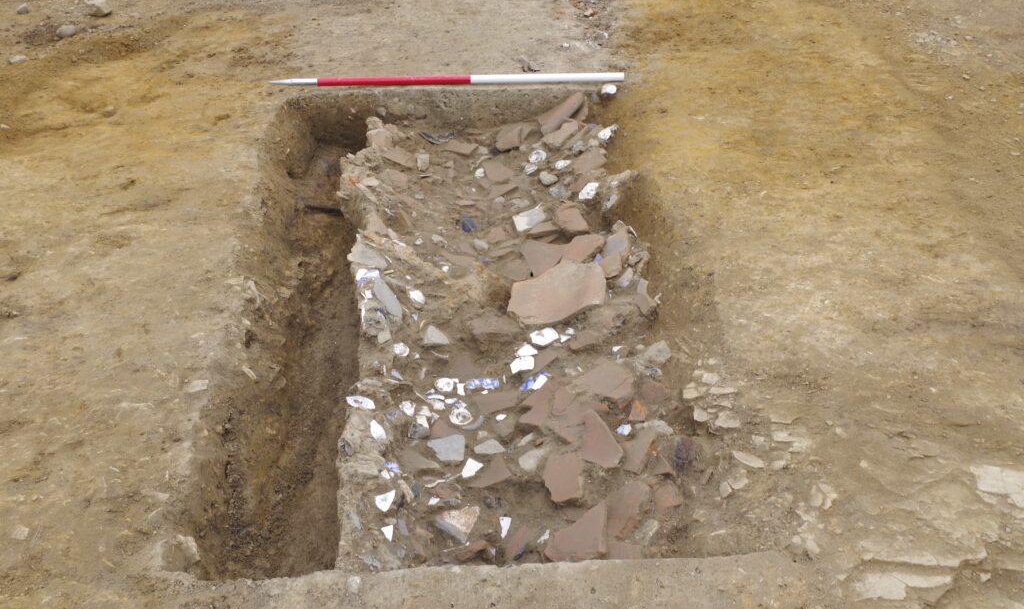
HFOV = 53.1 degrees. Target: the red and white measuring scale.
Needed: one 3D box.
[{"bbox_3d":[-0.210,-0.732,3.340,1.155,0.029,0.029,-1,37,0],"label":"red and white measuring scale"}]

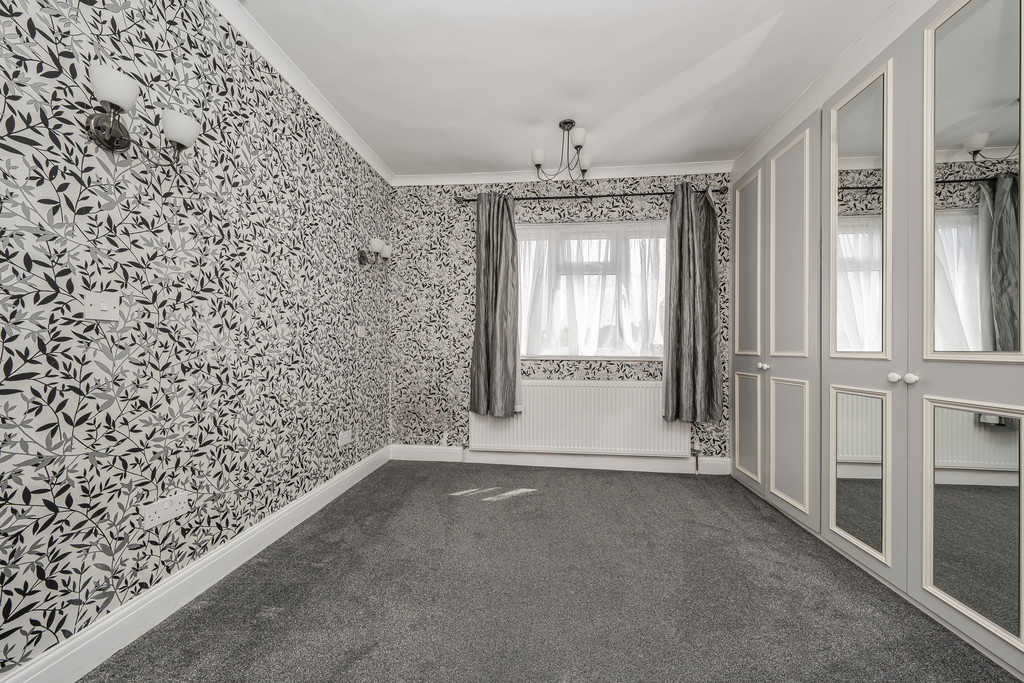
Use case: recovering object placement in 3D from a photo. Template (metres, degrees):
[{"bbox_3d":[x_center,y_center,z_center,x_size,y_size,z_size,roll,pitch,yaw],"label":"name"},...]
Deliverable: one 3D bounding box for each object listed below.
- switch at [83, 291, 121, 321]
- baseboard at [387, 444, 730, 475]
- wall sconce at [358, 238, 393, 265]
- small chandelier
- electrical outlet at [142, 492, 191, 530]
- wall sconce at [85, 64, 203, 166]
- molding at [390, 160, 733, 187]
[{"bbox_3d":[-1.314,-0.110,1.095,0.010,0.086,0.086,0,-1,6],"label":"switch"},{"bbox_3d":[0.326,1.000,2.909,2.879,0.129,0.020,0,-1,6],"label":"baseboard"},{"bbox_3d":[-1.046,-0.655,2.598,0.217,0.172,0.271,0,-1,6],"label":"wall sconce"},{"bbox_3d":[0.358,-1.287,2.316,0.425,0.375,0.405,0,-1,6],"label":"small chandelier"},{"bbox_3d":[-1.298,0.636,1.284,0.010,0.086,0.146,0,-1,6],"label":"electrical outlet"},{"bbox_3d":[-1.208,-0.684,1.093,0.217,0.172,0.271,0,-1,6],"label":"wall sconce"},{"bbox_3d":[0.346,-1.432,2.929,2.899,0.070,0.070,0,-1,6],"label":"molding"}]

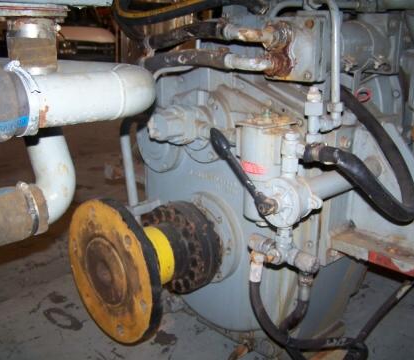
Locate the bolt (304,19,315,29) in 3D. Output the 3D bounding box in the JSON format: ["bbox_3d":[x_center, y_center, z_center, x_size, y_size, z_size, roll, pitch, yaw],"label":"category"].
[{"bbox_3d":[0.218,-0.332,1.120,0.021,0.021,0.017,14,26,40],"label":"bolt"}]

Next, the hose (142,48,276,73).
[{"bbox_3d":[-0.004,-0.269,1.221,0.380,0.063,0.065,14,26,40],"label":"hose"}]

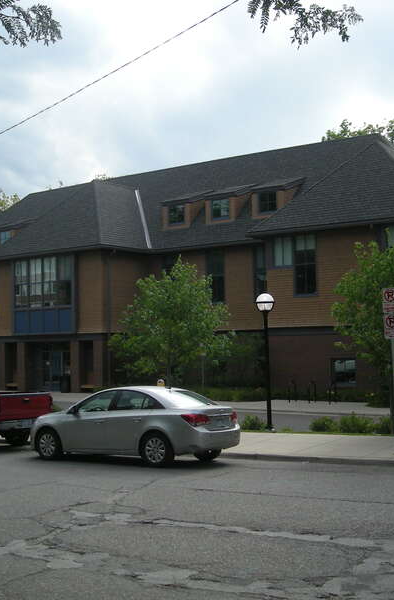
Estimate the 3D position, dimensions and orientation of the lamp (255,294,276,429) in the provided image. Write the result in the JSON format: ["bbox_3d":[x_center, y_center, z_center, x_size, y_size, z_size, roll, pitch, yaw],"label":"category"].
[{"bbox_3d":[1.716,1.483,19.697,0.460,3.307,0.460,-1,-3,0],"label":"lamp"}]

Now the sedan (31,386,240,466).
[{"bbox_3d":[-1.360,2.445,16.120,4.600,1.475,1.820,-4,-6,34],"label":"sedan"}]

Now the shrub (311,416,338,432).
[{"bbox_3d":[2.893,2.847,18.500,0.640,0.380,0.620,-1,-3,0],"label":"shrub"}]

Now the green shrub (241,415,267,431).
[{"bbox_3d":[1.400,2.989,19.700,0.570,0.402,0.552,-1,-3,0],"label":"green shrub"}]

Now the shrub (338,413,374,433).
[{"bbox_3d":[3.566,2.763,18.200,0.800,0.450,0.740,-4,-4,34],"label":"shrub"}]

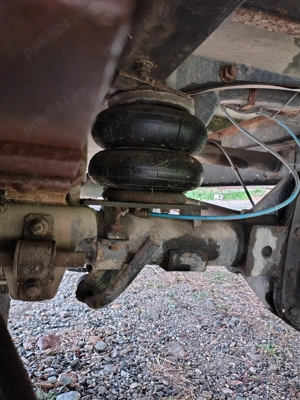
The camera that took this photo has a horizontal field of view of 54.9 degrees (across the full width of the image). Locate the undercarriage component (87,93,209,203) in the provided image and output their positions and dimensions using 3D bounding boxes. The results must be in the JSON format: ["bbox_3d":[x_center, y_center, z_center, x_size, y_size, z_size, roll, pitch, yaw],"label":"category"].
[{"bbox_3d":[-0.003,-0.069,0.430,0.169,0.139,0.169,4,1,0],"label":"undercarriage component"}]

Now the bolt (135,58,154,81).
[{"bbox_3d":[-0.007,-0.167,0.370,0.025,0.027,0.025,3,2,0],"label":"bolt"}]

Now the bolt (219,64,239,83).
[{"bbox_3d":[0.136,-0.219,0.500,0.029,0.029,0.023,0,-2,-18],"label":"bolt"}]

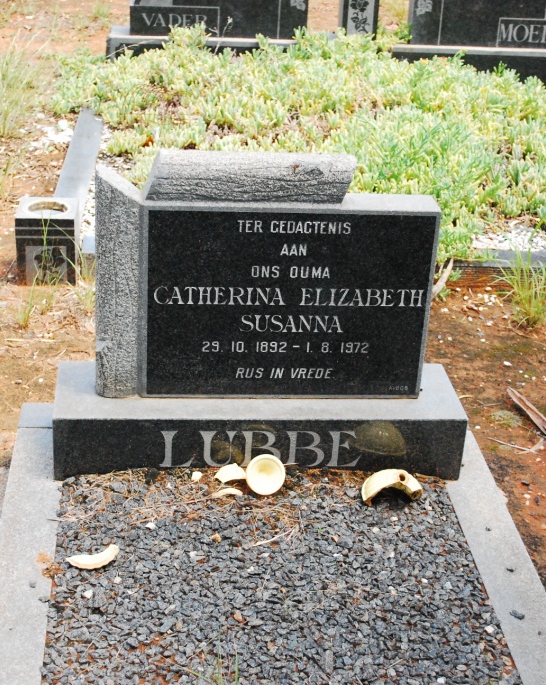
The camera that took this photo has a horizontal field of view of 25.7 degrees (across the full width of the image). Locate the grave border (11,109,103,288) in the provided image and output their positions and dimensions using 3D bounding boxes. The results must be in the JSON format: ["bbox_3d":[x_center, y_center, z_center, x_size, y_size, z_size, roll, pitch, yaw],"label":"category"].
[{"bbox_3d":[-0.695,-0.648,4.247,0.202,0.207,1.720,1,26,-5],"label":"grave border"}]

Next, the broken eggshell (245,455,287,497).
[{"bbox_3d":[-0.013,0.277,2.492,0.082,0.082,0.039,4,-7,0],"label":"broken eggshell"}]

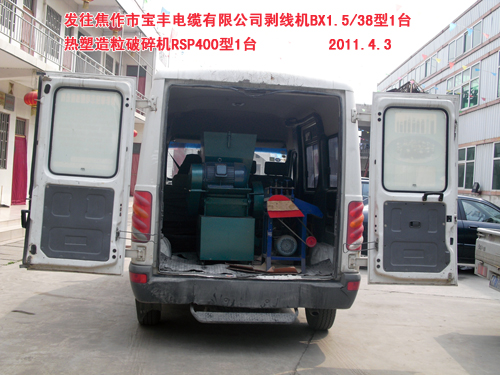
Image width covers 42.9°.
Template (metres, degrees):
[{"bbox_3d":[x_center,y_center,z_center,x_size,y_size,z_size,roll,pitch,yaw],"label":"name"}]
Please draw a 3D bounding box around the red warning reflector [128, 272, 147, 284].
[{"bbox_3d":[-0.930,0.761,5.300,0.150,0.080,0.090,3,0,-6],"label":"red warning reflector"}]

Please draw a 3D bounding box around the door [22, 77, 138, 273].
[{"bbox_3d":[-1.409,-0.115,5.300,0.800,1.630,0.100,4,0,1],"label":"door"}]

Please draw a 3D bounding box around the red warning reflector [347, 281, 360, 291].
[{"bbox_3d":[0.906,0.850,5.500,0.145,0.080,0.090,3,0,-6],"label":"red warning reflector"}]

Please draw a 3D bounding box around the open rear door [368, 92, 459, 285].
[{"bbox_3d":[1.428,0.020,5.500,0.760,1.640,0.100,1,0,-3],"label":"open rear door"}]

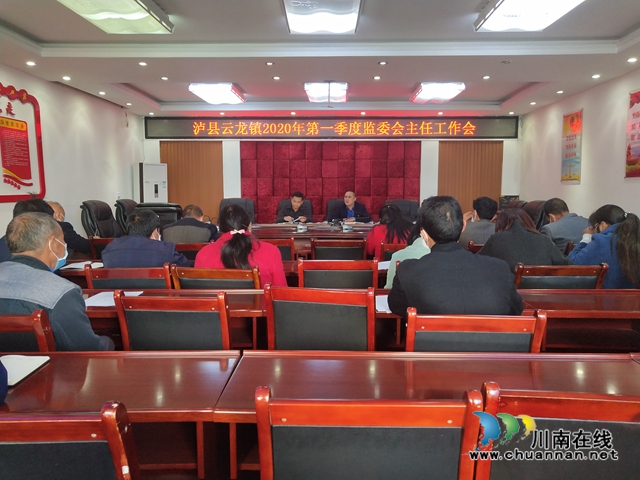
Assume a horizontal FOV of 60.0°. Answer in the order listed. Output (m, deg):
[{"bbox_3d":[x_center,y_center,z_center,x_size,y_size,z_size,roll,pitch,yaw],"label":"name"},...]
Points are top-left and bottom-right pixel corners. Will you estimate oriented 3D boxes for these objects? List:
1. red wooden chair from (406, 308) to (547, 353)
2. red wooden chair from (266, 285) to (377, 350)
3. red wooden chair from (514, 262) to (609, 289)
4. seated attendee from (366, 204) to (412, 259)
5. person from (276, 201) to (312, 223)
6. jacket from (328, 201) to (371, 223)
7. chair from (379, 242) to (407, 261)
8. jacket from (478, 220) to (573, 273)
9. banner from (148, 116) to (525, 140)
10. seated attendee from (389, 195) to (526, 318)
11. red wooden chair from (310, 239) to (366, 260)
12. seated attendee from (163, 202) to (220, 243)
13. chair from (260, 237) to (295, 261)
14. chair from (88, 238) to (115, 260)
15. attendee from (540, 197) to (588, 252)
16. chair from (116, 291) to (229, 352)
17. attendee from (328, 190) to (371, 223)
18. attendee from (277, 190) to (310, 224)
[{"bbox_3d":[0.555,0.667,2.223,0.480,0.910,0.560,0,5,3],"label":"red wooden chair"},{"bbox_3d":[0.069,0.627,2.685,0.480,0.910,0.560,1,5,14],"label":"red wooden chair"},{"bbox_3d":[1.498,0.580,3.668,0.530,0.940,0.560,0,5,2],"label":"red wooden chair"},{"bbox_3d":[0.651,0.290,5.198,0.500,1.240,0.750,0,5,2],"label":"seated attendee"},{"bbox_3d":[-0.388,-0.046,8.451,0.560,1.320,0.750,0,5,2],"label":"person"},{"bbox_3d":[0.453,-0.213,8.516,0.600,0.700,0.450,0,5,2],"label":"jacket"},{"bbox_3d":[0.731,0.441,4.863,0.480,0.910,0.560,0,5,1],"label":"chair"},{"bbox_3d":[1.386,0.205,3.814,0.600,0.680,0.500,0,5,2],"label":"jacket"},{"bbox_3d":[0.208,-1.896,9.397,6.320,0.368,0.100,0,5,2],"label":"banner"},{"bbox_3d":[0.525,0.462,2.390,0.530,1.300,0.760,0,5,0],"label":"seated attendee"},{"bbox_3d":[0.175,0.435,5.261,0.530,0.940,0.560,0,5,2],"label":"red wooden chair"},{"bbox_3d":[-1.213,0.290,5.198,0.540,1.240,0.750,0,5,2],"label":"seated attendee"},{"bbox_3d":[-0.457,0.404,5.243,0.480,0.910,0.560,0,5,1],"label":"chair"},{"bbox_3d":[-1.804,0.405,5.233,0.480,0.910,0.560,0,5,2],"label":"chair"},{"bbox_3d":[2.100,0.254,4.972,0.530,1.260,0.760,-1,5,-8],"label":"attendee"},{"bbox_3d":[-0.604,0.644,2.623,0.480,0.910,0.560,0,5,3],"label":"chair"},{"bbox_3d":[0.449,-0.056,8.450,0.600,1.340,0.750,0,5,2],"label":"attendee"},{"bbox_3d":[-0.435,-0.138,9.174,0.560,1.300,0.740,0,5,0],"label":"attendee"}]

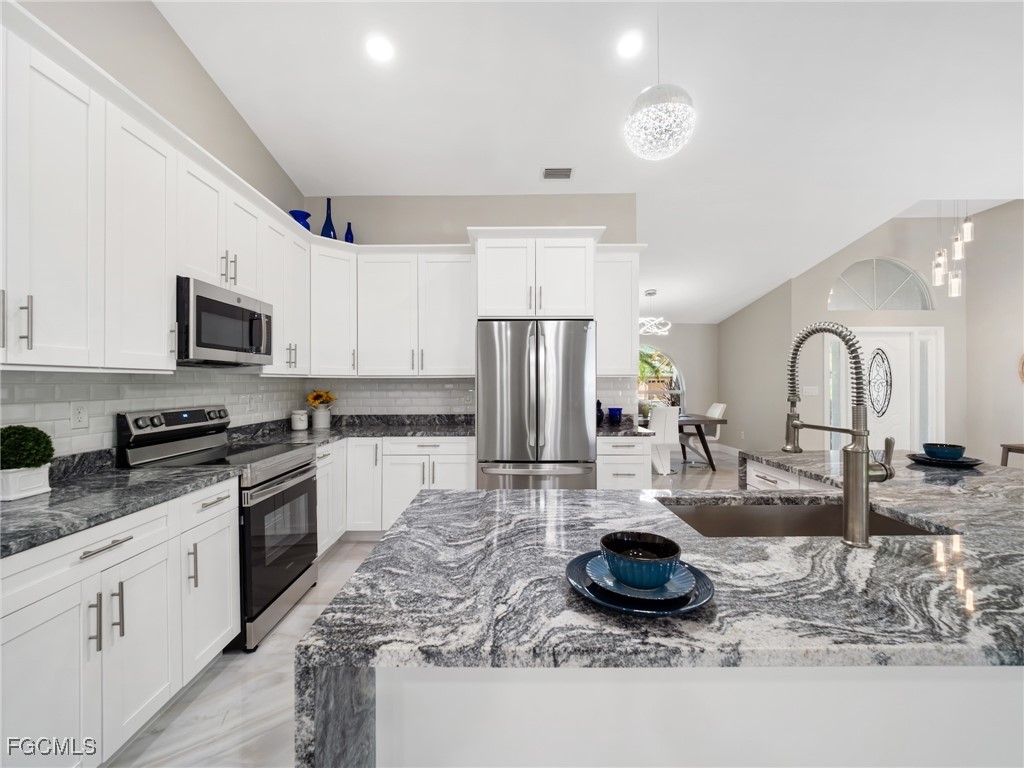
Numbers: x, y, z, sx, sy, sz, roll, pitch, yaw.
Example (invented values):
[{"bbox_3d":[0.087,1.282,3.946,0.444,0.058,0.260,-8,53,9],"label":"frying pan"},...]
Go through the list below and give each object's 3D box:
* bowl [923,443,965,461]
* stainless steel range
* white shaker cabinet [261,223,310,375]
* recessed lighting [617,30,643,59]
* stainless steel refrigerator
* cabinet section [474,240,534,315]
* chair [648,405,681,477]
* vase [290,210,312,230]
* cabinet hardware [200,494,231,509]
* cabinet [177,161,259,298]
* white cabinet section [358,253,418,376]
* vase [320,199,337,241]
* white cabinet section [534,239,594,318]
[{"bbox_3d":[2.301,0.358,2.207,0.158,0.067,0.158,0,0,-1],"label":"bowl"},{"bbox_3d":[-1.639,0.746,2.438,0.670,1.187,0.755,0,0,-1],"label":"stainless steel range"},{"bbox_3d":[-1.855,-0.620,3.137,0.315,1.117,0.660,0,0,-1],"label":"white shaker cabinet"},{"bbox_3d":[0.724,-2.091,2.543,0.155,0.030,0.155,0,-12,0],"label":"recessed lighting"},{"bbox_3d":[0.189,0.413,3.540,0.917,1.799,0.847,0,0,0],"label":"stainless steel refrigerator"},{"bbox_3d":[-0.045,-0.835,3.570,0.460,0.620,0.620,0,0,0],"label":"cabinet section"},{"bbox_3d":[2.127,0.815,6.112,0.444,0.978,0.625,0,0,0],"label":"chair"},{"bbox_3d":[-1.757,-1.311,3.443,0.176,0.252,0.176,0,0,0],"label":"vase"},{"bbox_3d":[-1.321,0.528,1.847,0.036,0.013,0.178,0,0,0],"label":"cabinet hardware"},{"bbox_3d":[-1.848,-0.857,2.440,0.315,0.637,0.732,0,0,-1],"label":"cabinet"},{"bbox_3d":[-1.087,-0.610,3.800,0.530,1.080,0.330,0,0,0],"label":"white cabinet section"},{"bbox_3d":[-1.667,-1.470,3.756,0.146,0.422,0.146,0,0,-1],"label":"vase"},{"bbox_3d":[0.417,-0.835,3.570,0.460,0.620,0.620,0,0,0],"label":"white cabinet section"}]

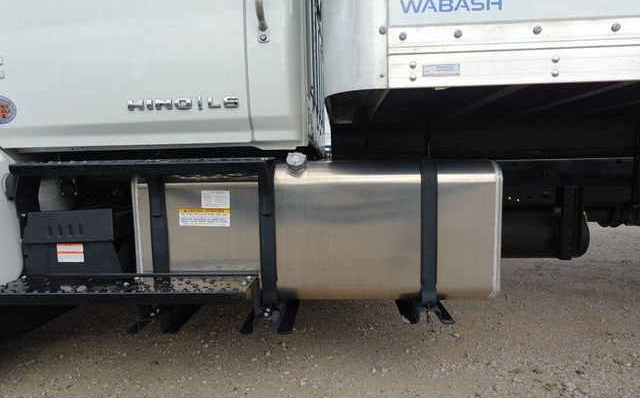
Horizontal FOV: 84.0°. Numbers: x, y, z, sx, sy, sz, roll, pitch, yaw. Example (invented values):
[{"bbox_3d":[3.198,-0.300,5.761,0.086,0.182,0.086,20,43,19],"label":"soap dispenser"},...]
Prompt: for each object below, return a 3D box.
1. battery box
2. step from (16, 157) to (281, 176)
[{"bbox_3d":[-1.001,0.184,1.609,0.385,0.295,0.350,-1,5,2],"label":"battery box"},{"bbox_3d":[-0.599,-0.113,1.252,0.855,0.048,0.175,-1,5,2],"label":"step"}]

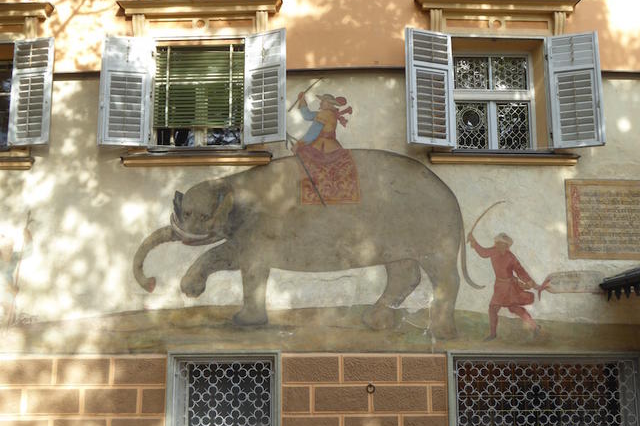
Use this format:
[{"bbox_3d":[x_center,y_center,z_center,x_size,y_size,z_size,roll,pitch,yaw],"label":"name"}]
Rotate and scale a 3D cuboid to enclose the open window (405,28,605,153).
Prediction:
[{"bbox_3d":[2.023,-1.358,9.458,2.125,1.357,0.366,0,-10,-2],"label":"open window"}]

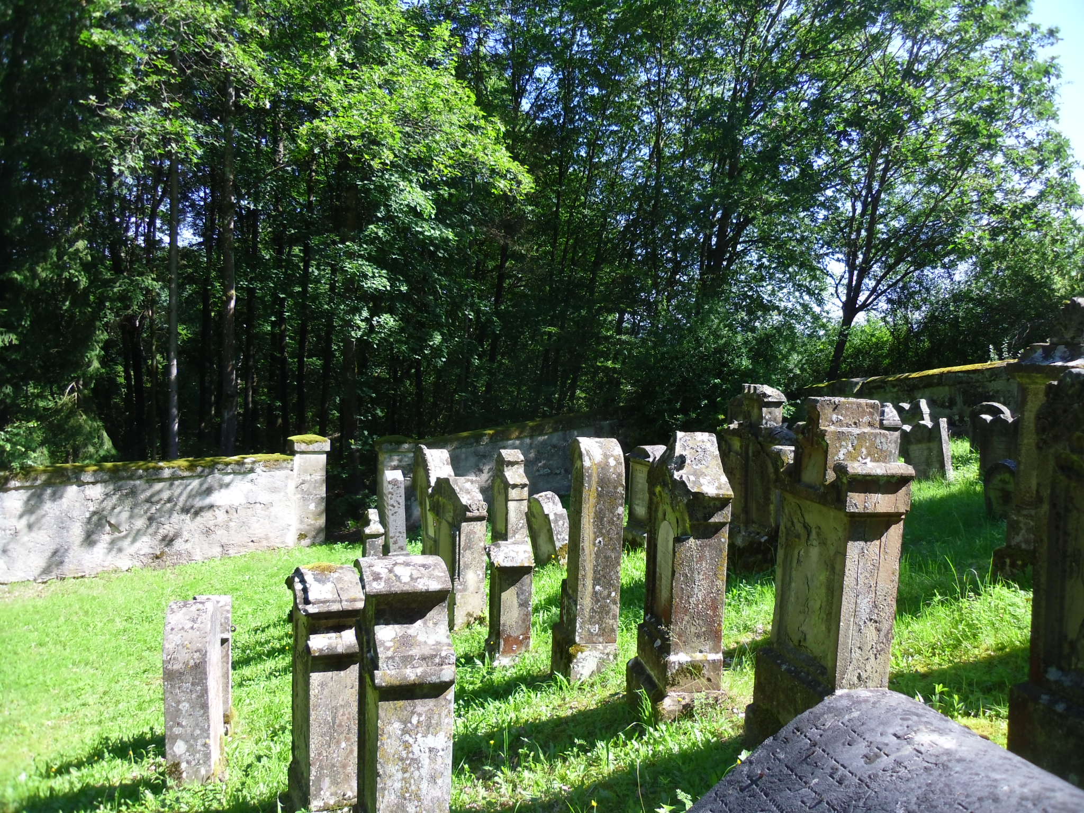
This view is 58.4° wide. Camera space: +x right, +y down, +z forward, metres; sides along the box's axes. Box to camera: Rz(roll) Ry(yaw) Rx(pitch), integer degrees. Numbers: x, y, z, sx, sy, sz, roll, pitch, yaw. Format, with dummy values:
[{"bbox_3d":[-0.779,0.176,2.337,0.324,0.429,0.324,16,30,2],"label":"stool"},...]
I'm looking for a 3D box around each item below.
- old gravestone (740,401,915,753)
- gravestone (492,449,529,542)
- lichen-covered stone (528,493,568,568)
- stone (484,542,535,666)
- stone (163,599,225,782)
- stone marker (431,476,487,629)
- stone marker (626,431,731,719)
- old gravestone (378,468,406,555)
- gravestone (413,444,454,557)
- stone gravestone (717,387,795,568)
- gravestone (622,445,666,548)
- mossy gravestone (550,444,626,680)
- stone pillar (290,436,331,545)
[{"bbox_3d":[1.165,0.787,4.000,0.310,1.620,0.660,0,8,-15],"label":"old gravestone"},{"bbox_3d":[-0.329,1.133,10.496,0.270,1.336,0.550,0,6,-17],"label":"gravestone"},{"bbox_3d":[0.082,1.358,11.000,0.200,0.830,0.500,-13,13,-22],"label":"lichen-covered stone"},{"bbox_3d":[-0.234,1.353,6.954,0.260,0.798,0.500,1,6,-12],"label":"stone"},{"bbox_3d":[-1.884,1.498,5.318,0.250,0.890,0.540,1,6,-13],"label":"stone"},{"bbox_3d":[-0.687,1.182,7.950,0.260,1.170,0.640,-1,9,-26],"label":"stone marker"},{"bbox_3d":[0.667,0.790,4.867,0.310,1.332,0.580,0,6,-10],"label":"stone marker"},{"bbox_3d":[-1.922,1.402,12.700,0.260,1.130,0.460,-3,9,-17],"label":"old gravestone"},{"bbox_3d":[-1.068,1.138,9.714,0.260,1.522,0.650,-4,7,-19],"label":"gravestone"},{"bbox_3d":[1.955,0.607,8.802,0.320,1.596,0.920,0,6,-20],"label":"stone gravestone"},{"bbox_3d":[1.287,1.081,11.800,0.320,1.180,0.620,-2,9,-29],"label":"gravestone"},{"bbox_3d":[0.273,0.873,5.867,0.270,1.372,0.580,1,6,-10],"label":"mossy gravestone"},{"bbox_3d":[-3.937,1.411,16.500,0.610,1.850,0.580,-1,9,-25],"label":"stone pillar"}]

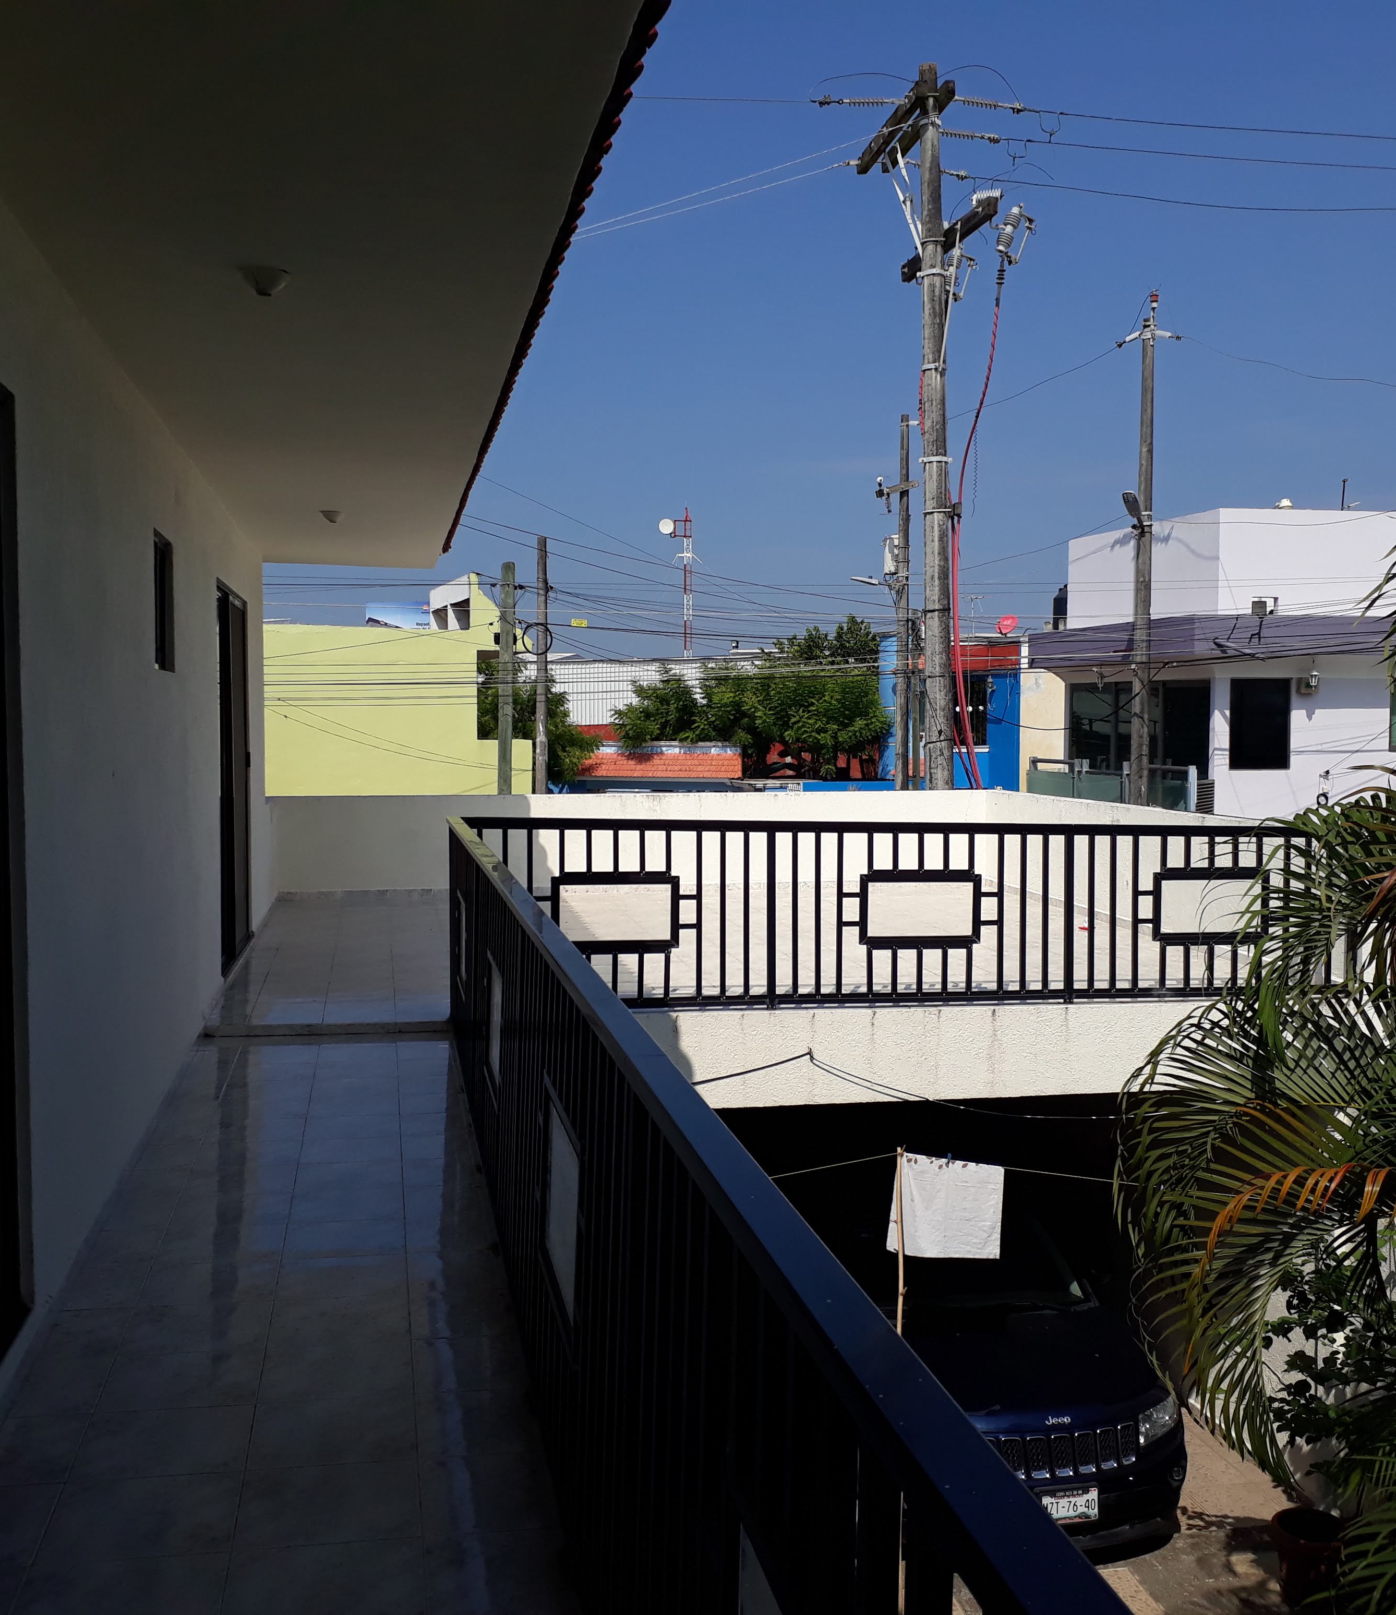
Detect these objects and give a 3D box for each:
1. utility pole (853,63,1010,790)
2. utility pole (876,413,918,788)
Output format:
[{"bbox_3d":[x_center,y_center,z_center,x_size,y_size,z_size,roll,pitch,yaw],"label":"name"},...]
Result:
[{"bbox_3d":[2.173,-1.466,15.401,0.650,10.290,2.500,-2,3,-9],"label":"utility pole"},{"bbox_3d":[3.834,-2.325,32.281,0.500,10.320,1.100,-1,3,-25],"label":"utility pole"}]

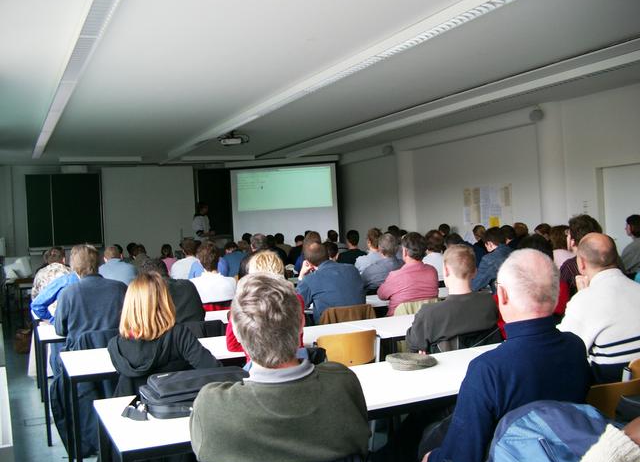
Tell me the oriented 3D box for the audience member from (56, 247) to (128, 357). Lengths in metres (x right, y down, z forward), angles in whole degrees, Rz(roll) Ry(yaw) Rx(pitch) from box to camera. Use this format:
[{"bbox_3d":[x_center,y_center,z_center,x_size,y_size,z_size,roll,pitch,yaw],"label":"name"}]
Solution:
[{"bbox_3d":[-1.566,0.784,4.704,0.480,1.375,0.800,-3,1,-21],"label":"audience member"}]

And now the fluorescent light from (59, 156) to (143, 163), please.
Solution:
[{"bbox_3d":[-4.264,-1.399,13.422,1.550,0.110,0.180,-3,1,-25],"label":"fluorescent light"}]

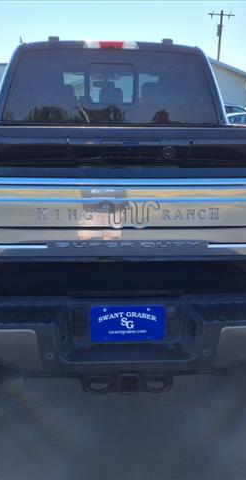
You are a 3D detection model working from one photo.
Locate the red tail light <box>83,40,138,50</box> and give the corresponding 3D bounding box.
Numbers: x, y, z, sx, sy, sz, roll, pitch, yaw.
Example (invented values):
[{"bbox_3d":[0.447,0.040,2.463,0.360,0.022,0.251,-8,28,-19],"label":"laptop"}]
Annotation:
[{"bbox_3d":[-0.090,-1.581,4.061,0.440,0.060,0.080,0,15,-3],"label":"red tail light"}]

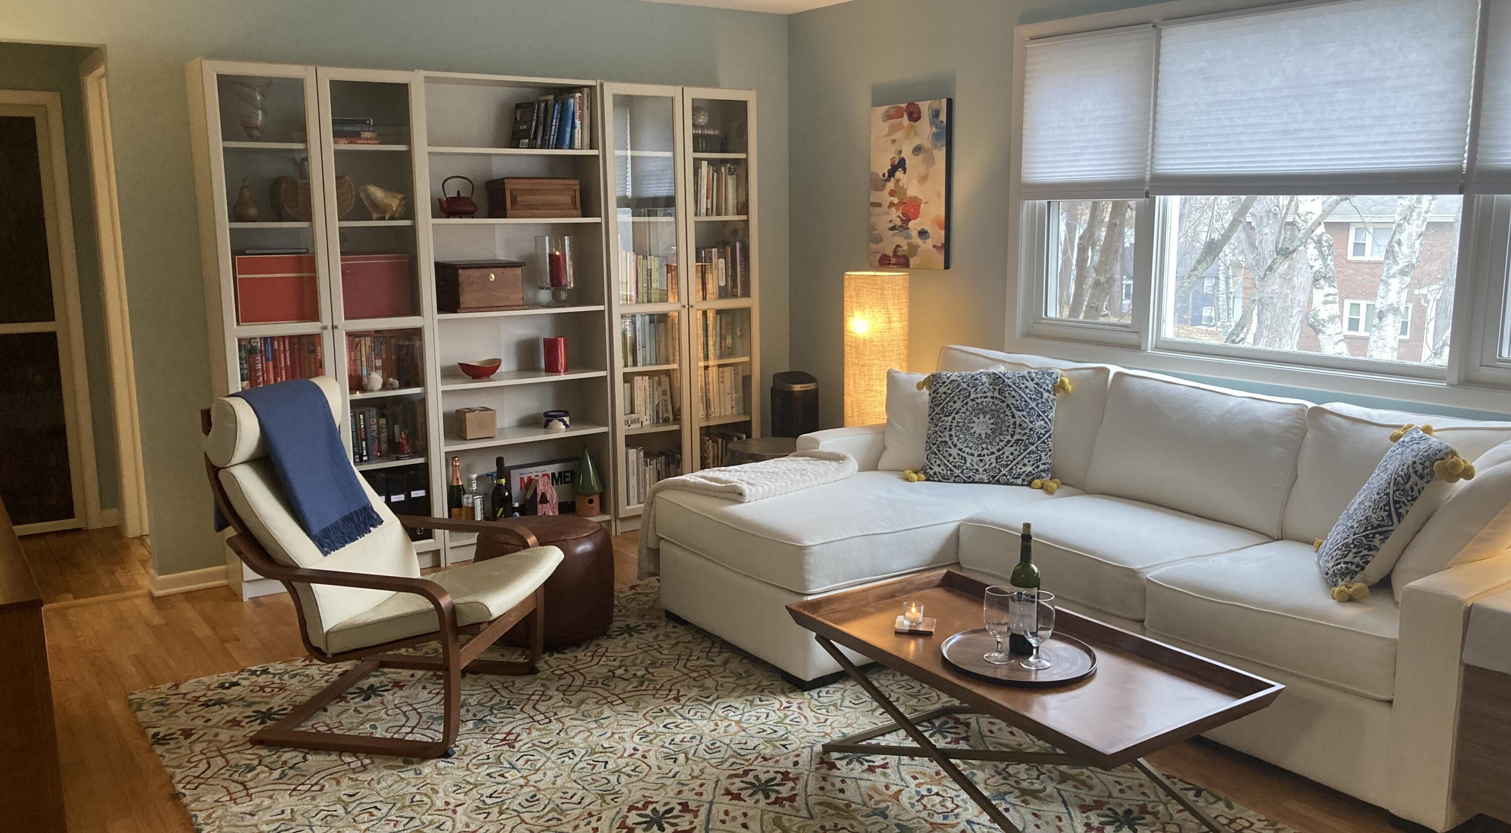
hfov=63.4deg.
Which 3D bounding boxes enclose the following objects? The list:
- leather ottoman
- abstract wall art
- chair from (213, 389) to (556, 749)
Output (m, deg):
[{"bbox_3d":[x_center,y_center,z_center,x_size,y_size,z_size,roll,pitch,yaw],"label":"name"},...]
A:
[{"bbox_3d":[-0.756,0.574,4.384,0.500,0.375,0.500,0,10,0],"label":"leather ottoman"},{"bbox_3d":[0.684,-1.022,5.449,0.036,0.733,0.504,-7,12,-33],"label":"abstract wall art"},{"bbox_3d":[-1.093,0.396,3.667,0.840,0.985,0.670,2,11,10],"label":"chair"}]

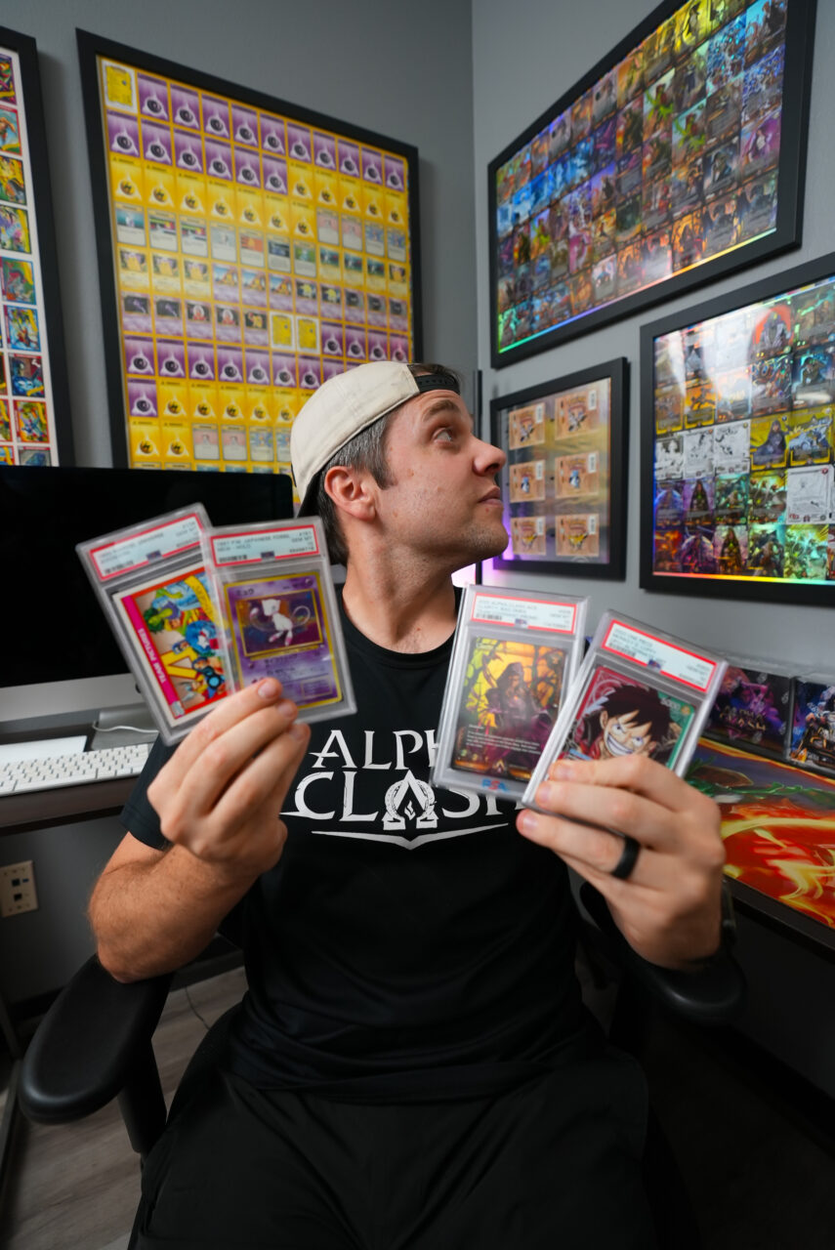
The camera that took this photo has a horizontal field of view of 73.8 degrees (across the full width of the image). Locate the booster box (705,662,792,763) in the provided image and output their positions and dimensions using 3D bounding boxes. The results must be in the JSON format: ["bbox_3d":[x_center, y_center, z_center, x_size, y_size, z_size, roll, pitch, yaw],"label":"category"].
[{"bbox_3d":[0.574,0.134,0.937,0.077,0.128,0.138,-5,8,-26],"label":"booster box"}]

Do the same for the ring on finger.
[{"bbox_3d":[0.126,0.141,0.339,0.008,0.023,0.023,12,-17,16],"label":"ring on finger"}]

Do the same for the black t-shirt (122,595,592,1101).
[{"bbox_3d":[-0.015,0.210,0.630,0.540,0.520,0.300,-1,2,0],"label":"black t-shirt"}]

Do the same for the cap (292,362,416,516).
[{"bbox_3d":[-0.077,-0.231,0.641,0.228,0.122,0.170,-34,-1,16],"label":"cap"}]

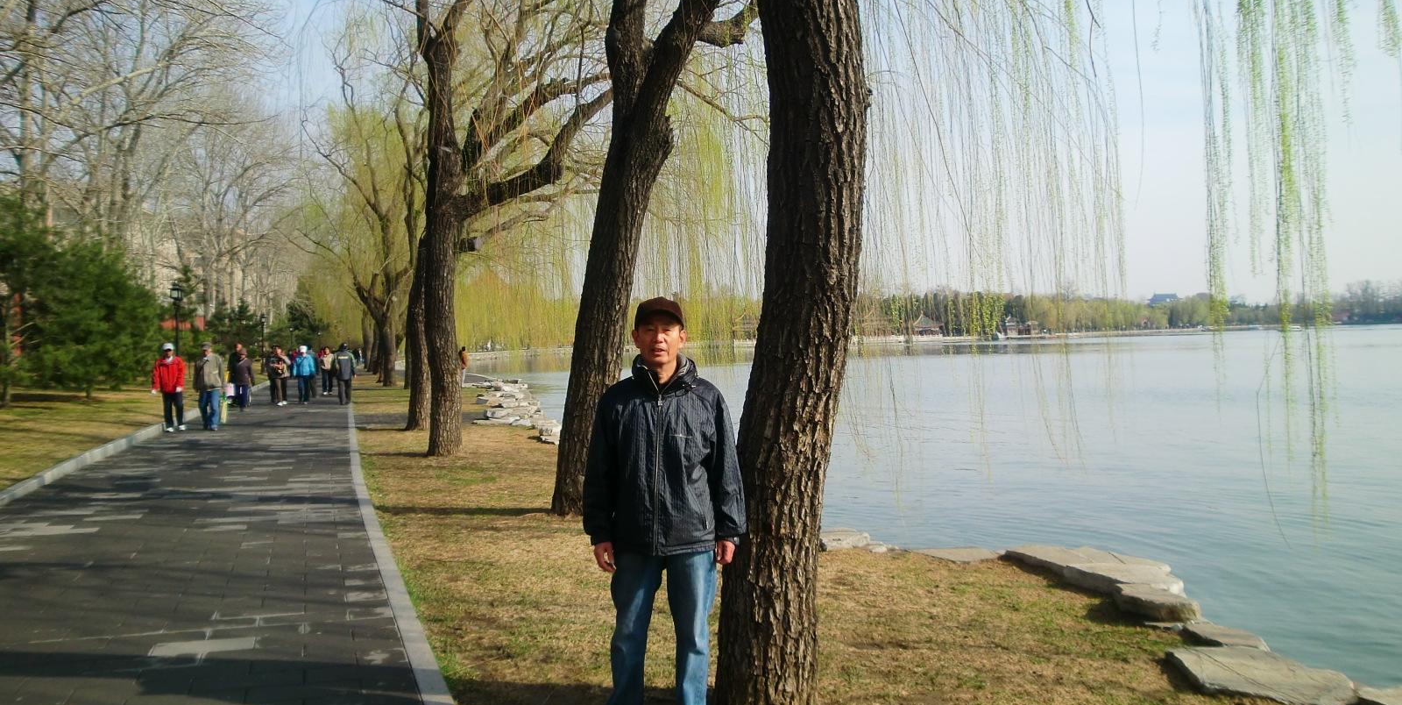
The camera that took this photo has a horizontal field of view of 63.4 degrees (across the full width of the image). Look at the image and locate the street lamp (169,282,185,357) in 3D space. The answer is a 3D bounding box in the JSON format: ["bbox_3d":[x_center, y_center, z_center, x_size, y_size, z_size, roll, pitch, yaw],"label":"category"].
[{"bbox_3d":[-15.251,-0.271,33.000,0.400,3.506,0.400,-1,1,-18],"label":"street lamp"}]

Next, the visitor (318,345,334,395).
[{"bbox_3d":[-12.023,0.592,36.400,0.520,1.593,0.400,-1,1,-14],"label":"visitor"}]

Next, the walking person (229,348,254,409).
[{"bbox_3d":[-11.695,0.701,28.900,0.600,1.585,0.420,-1,1,-16],"label":"walking person"}]

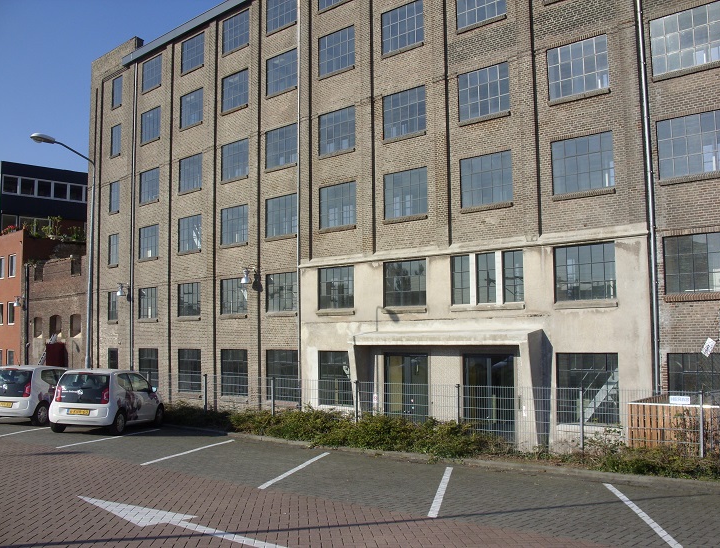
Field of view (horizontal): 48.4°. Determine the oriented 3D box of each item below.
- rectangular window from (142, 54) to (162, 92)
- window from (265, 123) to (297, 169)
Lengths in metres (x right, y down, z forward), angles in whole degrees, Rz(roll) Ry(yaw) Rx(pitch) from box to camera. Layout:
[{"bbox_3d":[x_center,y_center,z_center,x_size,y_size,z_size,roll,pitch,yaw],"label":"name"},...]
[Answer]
[{"bbox_3d":[-9.804,-9.442,37.710,0.150,1.483,1.812,4,-6,-44],"label":"rectangular window"},{"bbox_3d":[-2.970,-4.737,30.084,0.150,1.491,1.825,4,-6,-44],"label":"window"}]

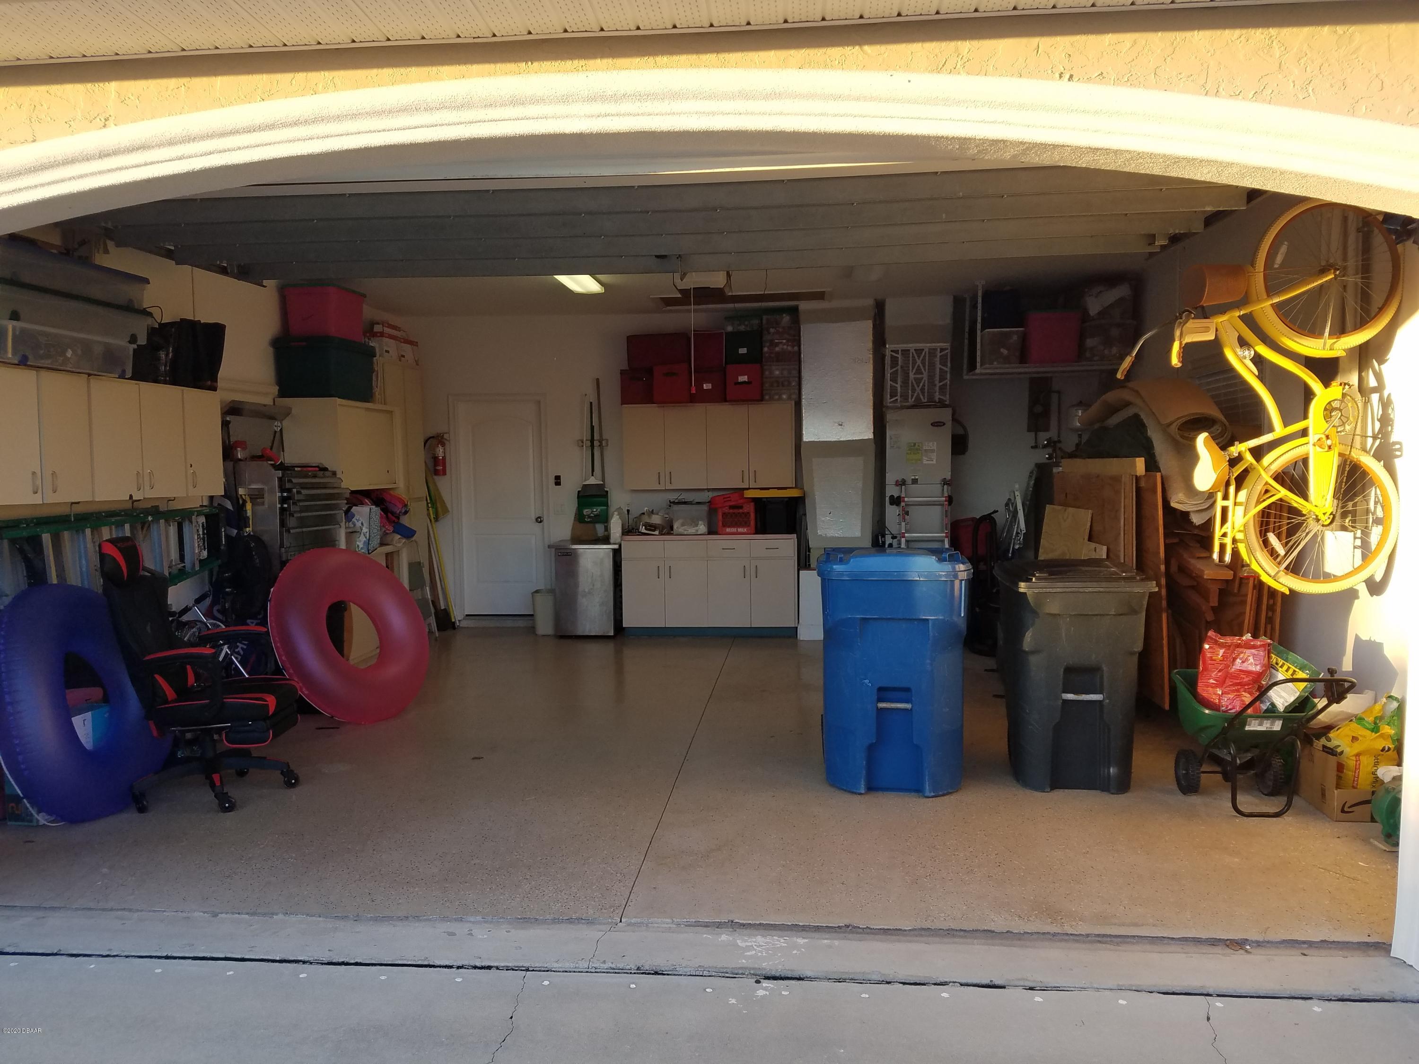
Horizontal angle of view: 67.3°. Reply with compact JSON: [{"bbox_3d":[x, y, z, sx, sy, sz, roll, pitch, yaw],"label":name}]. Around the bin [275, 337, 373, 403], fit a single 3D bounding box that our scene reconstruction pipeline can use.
[{"bbox_3d":[-2.859,-1.180,7.959,0.440,0.450,0.790,0,3,5],"label":"bin"}]

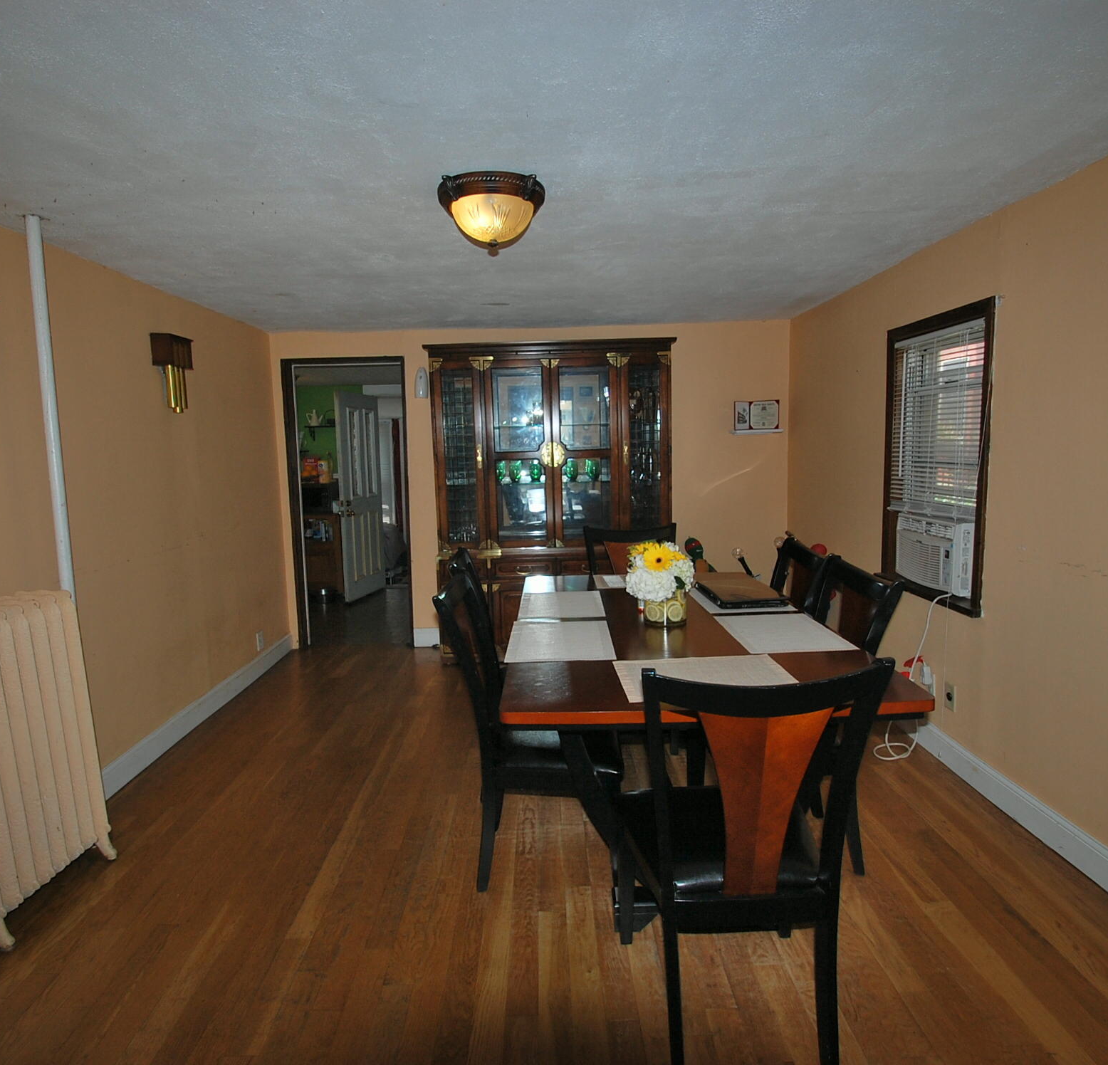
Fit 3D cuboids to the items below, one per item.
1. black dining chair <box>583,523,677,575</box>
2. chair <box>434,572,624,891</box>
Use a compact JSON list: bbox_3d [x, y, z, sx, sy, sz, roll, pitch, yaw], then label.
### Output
[{"bbox_3d":[0.440,0.485,3.494,0.500,0.990,0.560,-2,7,-4],"label":"black dining chair"},{"bbox_3d":[-0.081,0.646,2.262,0.560,0.990,0.470,-1,7,4],"label":"chair"}]

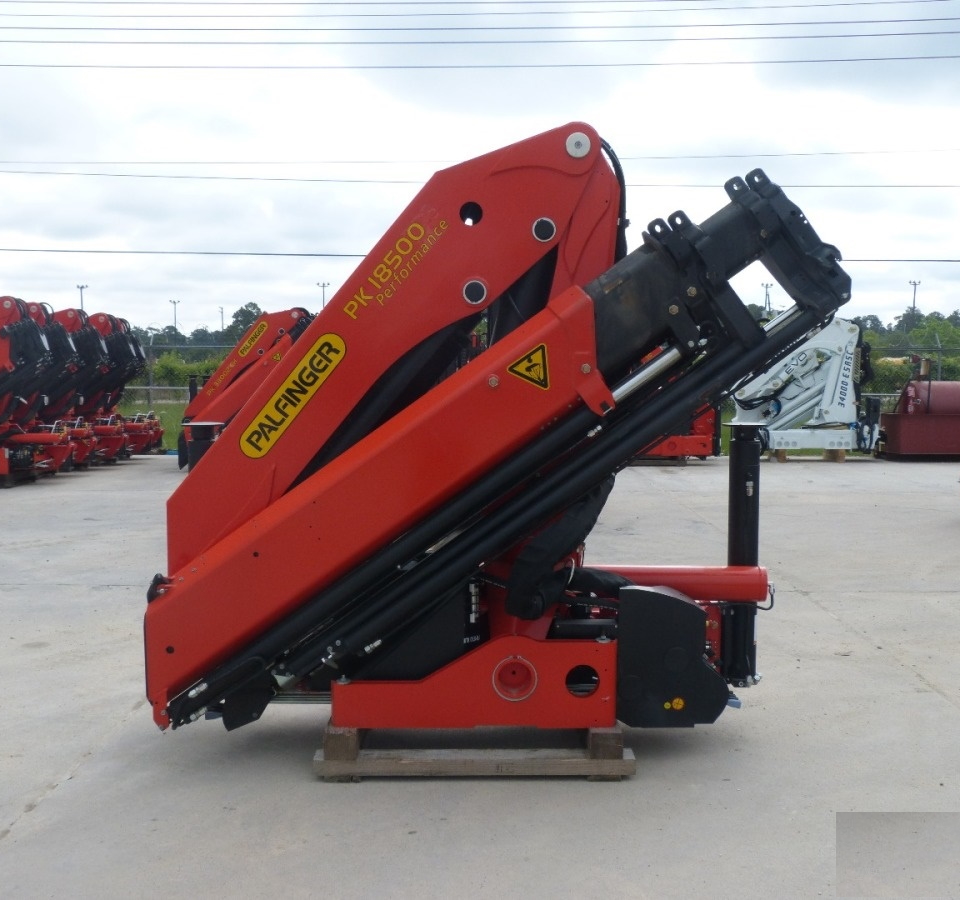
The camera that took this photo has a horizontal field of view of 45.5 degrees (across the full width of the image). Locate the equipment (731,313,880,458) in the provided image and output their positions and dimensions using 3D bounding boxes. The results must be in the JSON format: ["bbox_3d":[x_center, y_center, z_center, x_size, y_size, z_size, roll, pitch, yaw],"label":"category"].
[{"bbox_3d":[5.470,-1.115,19.319,2.500,2.220,1.050,0,4,0],"label":"equipment"}]

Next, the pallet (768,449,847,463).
[{"bbox_3d":[5.510,0.064,19.296,1.150,0.210,0.800,0,4,0],"label":"pallet"}]

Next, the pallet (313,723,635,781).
[{"bbox_3d":[-0.020,1.052,4.559,1.140,0.185,0.880,0,4,0],"label":"pallet"}]

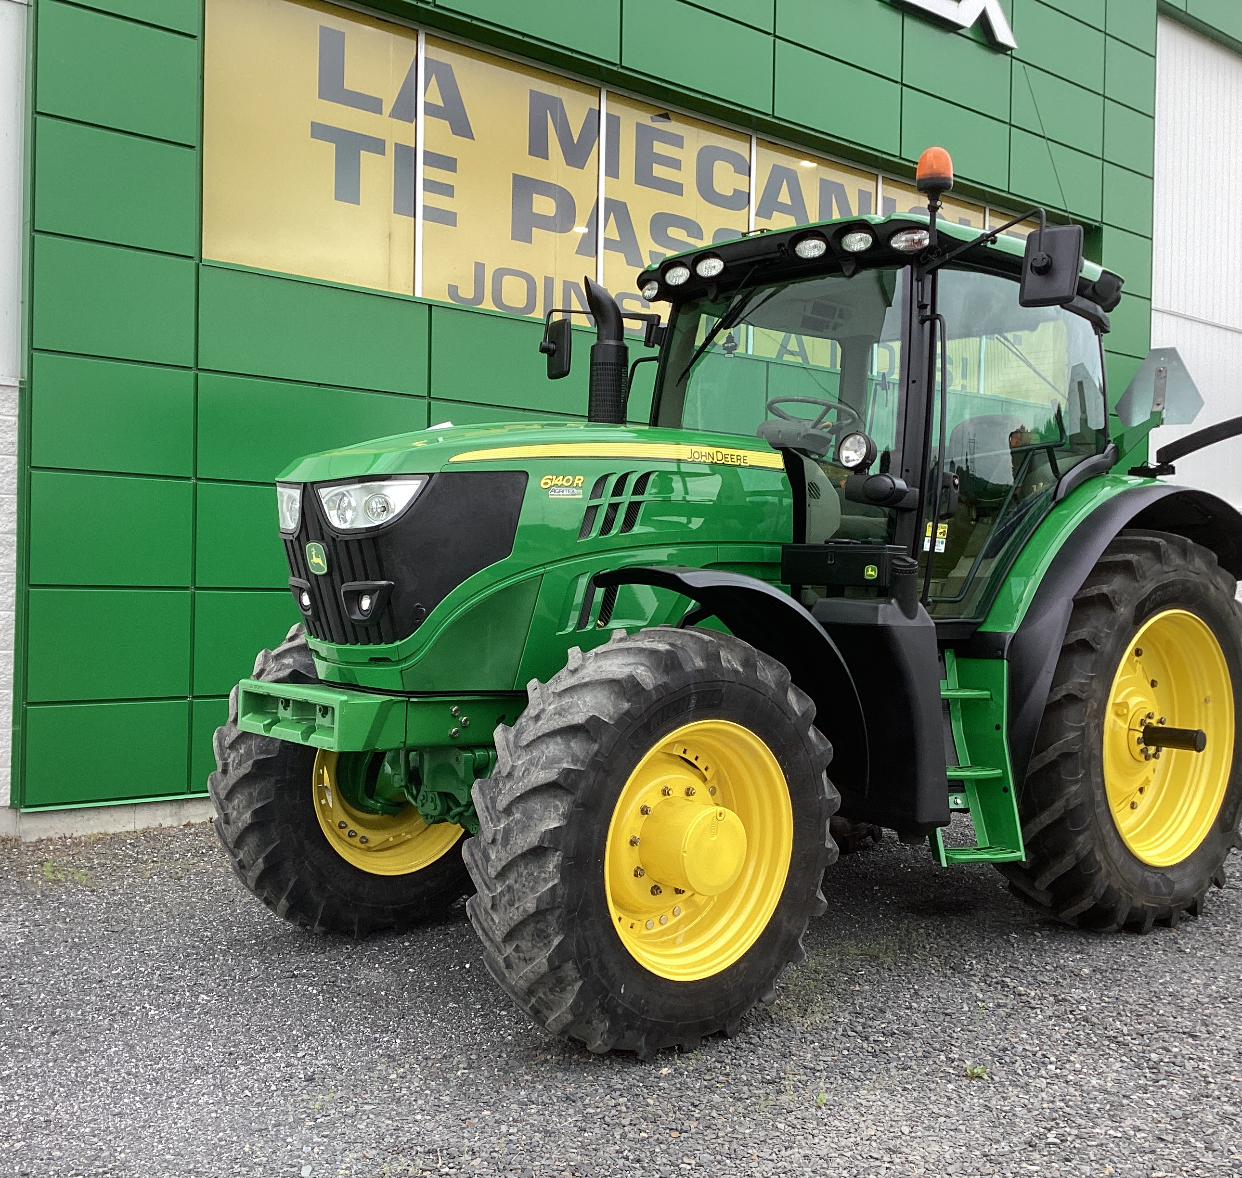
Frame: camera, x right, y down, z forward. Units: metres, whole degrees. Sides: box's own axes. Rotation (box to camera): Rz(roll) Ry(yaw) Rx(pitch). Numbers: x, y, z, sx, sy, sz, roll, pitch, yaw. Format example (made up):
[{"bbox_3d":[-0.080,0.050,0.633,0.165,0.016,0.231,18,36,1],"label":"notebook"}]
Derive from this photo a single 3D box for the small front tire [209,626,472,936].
[{"bbox_3d":[-1.007,0.743,5.862,1.380,1.360,0.380,1,1,-40],"label":"small front tire"}]

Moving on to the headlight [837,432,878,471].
[{"bbox_3d":[0.863,-0.502,5.139,0.085,0.139,0.138,1,1,-40],"label":"headlight"}]

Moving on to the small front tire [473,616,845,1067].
[{"bbox_3d":[0.145,0.800,4.540,1.380,1.360,0.380,1,1,-40],"label":"small front tire"}]

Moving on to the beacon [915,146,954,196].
[{"bbox_3d":[1.187,-1.584,5.324,0.138,0.185,0.138,2,1,0],"label":"beacon"}]

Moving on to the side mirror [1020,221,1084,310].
[{"bbox_3d":[1.504,-1.131,4.918,0.080,0.265,0.210,12,-5,-40],"label":"side mirror"}]

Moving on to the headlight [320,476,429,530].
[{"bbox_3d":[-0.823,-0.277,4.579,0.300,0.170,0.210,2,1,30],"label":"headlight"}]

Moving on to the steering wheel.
[{"bbox_3d":[0.849,-0.775,6.201,0.400,0.080,0.400,22,-12,-39],"label":"steering wheel"}]

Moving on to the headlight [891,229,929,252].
[{"bbox_3d":[1.131,-1.340,5.433,0.165,0.090,0.080,2,1,32],"label":"headlight"}]

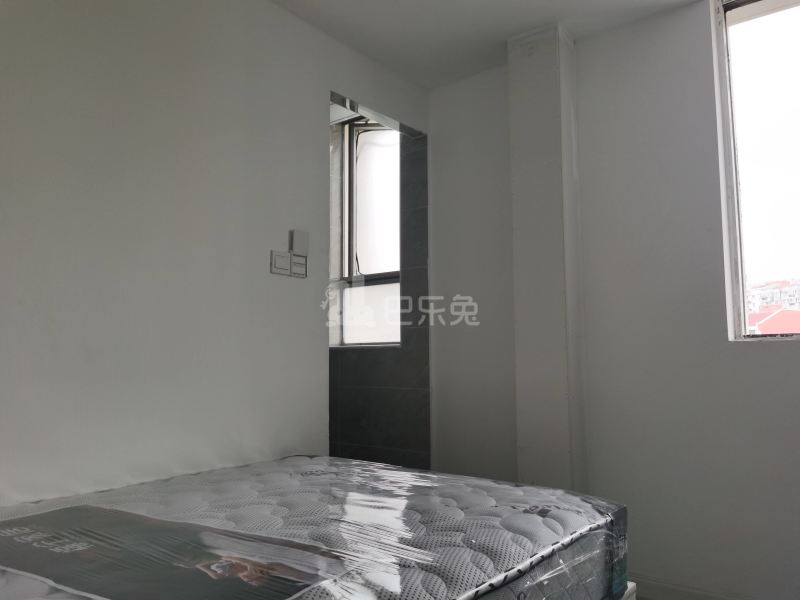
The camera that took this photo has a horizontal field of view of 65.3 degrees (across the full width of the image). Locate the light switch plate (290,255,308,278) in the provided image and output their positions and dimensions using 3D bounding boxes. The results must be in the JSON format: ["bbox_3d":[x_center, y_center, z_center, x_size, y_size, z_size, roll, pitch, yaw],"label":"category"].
[{"bbox_3d":[-0.384,-0.128,2.358,0.011,0.086,0.086,-5,-7,38],"label":"light switch plate"}]

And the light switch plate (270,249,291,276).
[{"bbox_3d":[-0.437,-0.134,2.291,0.011,0.086,0.086,-5,-7,38],"label":"light switch plate"}]

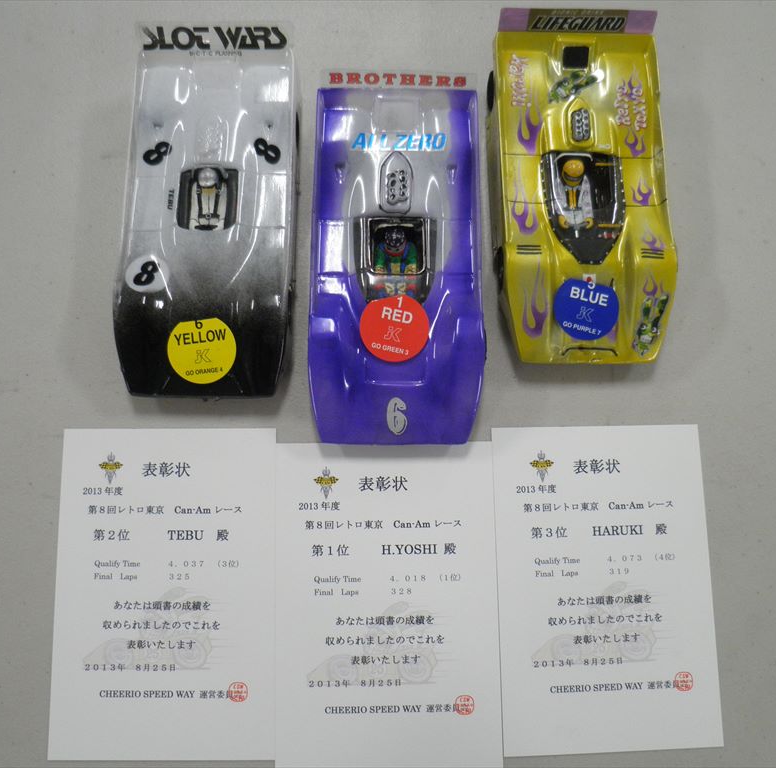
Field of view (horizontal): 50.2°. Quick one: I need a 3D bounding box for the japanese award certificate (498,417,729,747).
[{"bbox_3d":[0.101,0.093,0.385,0.100,0.001,0.148,-1,82,-2],"label":"japanese award certificate"}]

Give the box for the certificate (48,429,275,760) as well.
[{"bbox_3d":[-0.101,0.095,0.379,0.100,0.001,0.148,0,82,-2],"label":"certificate"}]

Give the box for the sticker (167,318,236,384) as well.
[{"bbox_3d":[-0.086,-0.015,0.382,0.032,0.001,0.031,-7,96,0],"label":"sticker"}]

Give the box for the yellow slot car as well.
[{"bbox_3d":[0.093,-0.092,0.392,0.083,0.037,0.162,-2,82,-2],"label":"yellow slot car"}]

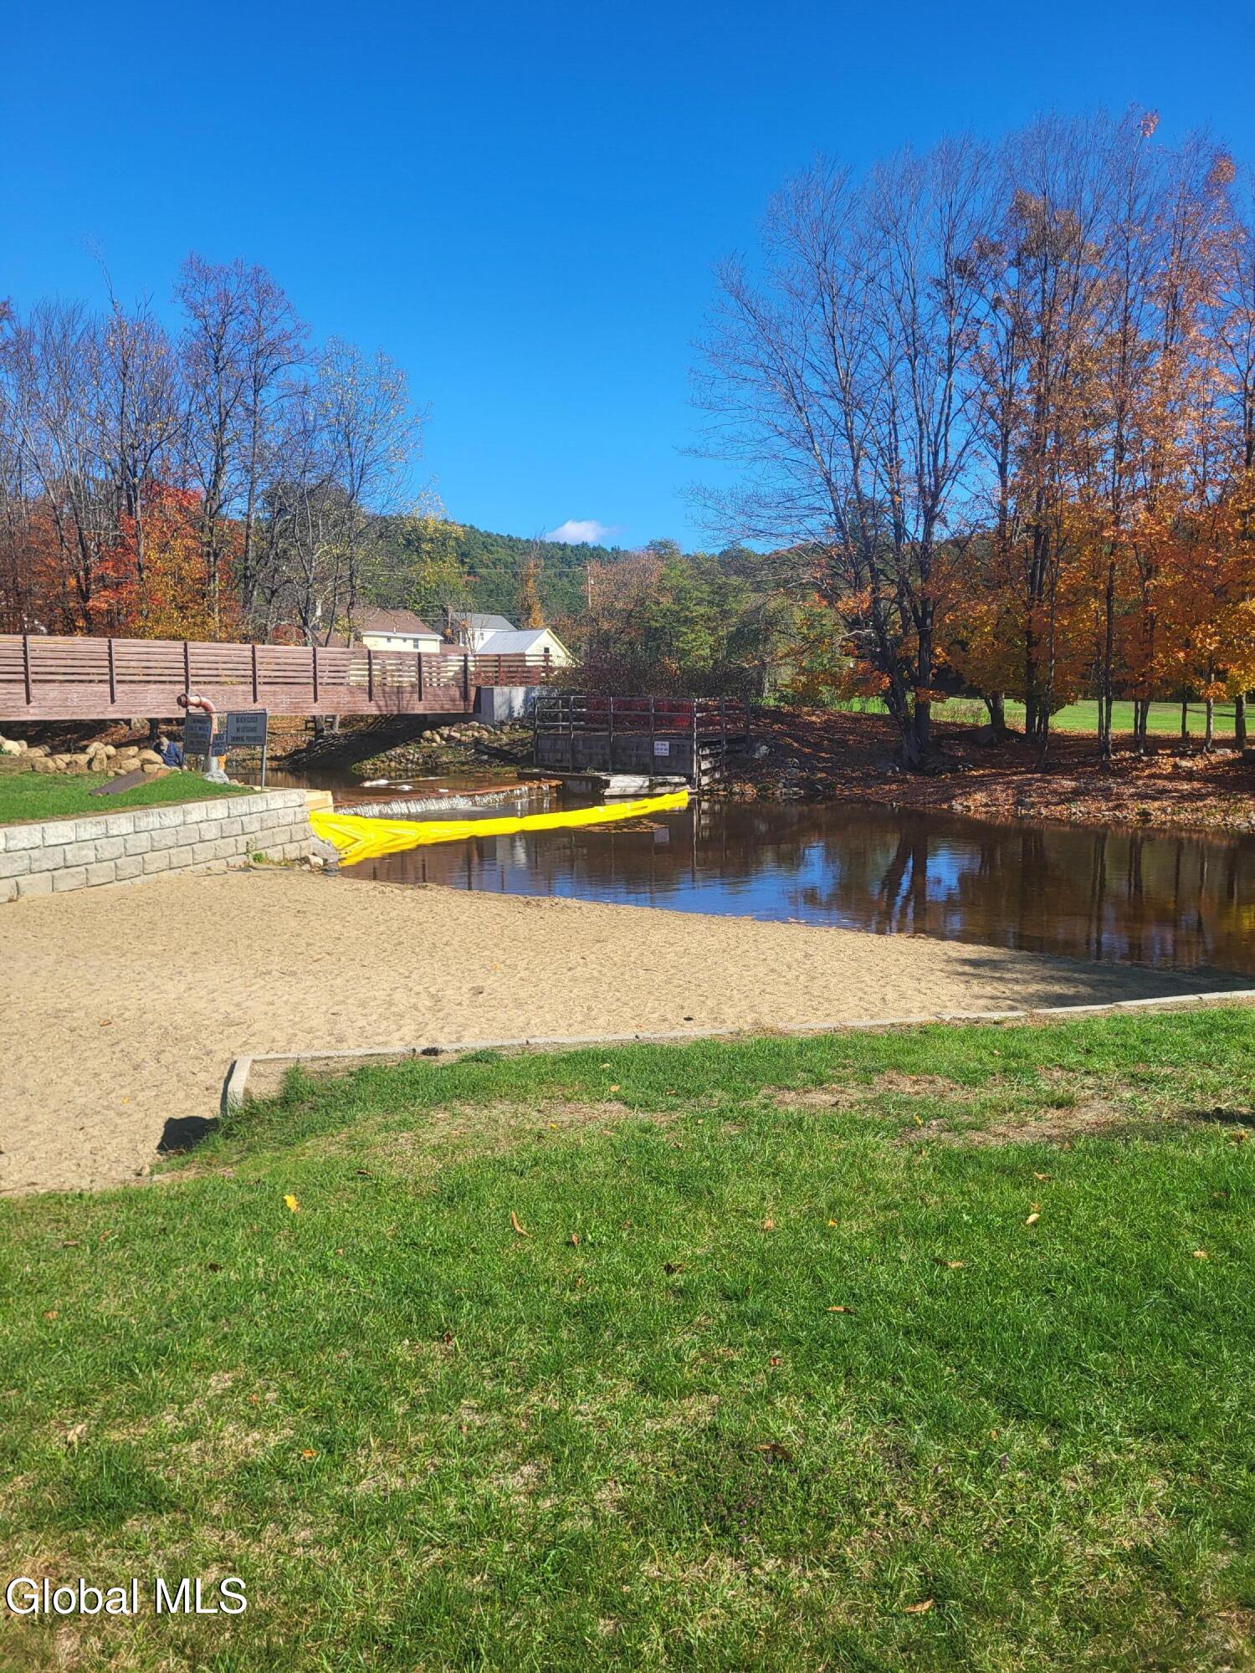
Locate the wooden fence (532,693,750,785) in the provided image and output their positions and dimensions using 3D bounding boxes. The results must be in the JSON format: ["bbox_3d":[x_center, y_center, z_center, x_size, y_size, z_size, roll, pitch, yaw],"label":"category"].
[{"bbox_3d":[0.382,-2.921,38.207,5.900,2.450,2.800,4,8,37],"label":"wooden fence"}]

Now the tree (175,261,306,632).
[{"bbox_3d":[-14.977,-12.796,48.905,5.400,18.000,5.200,-2,6,-17],"label":"tree"}]

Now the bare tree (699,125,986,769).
[{"bbox_3d":[6.337,-10.470,35.390,8.500,17.200,7.600,0,6,0],"label":"bare tree"}]

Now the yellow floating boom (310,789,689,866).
[{"bbox_3d":[-1.853,-0.502,25.239,1.050,0.700,12.700,3,7,27],"label":"yellow floating boom"}]

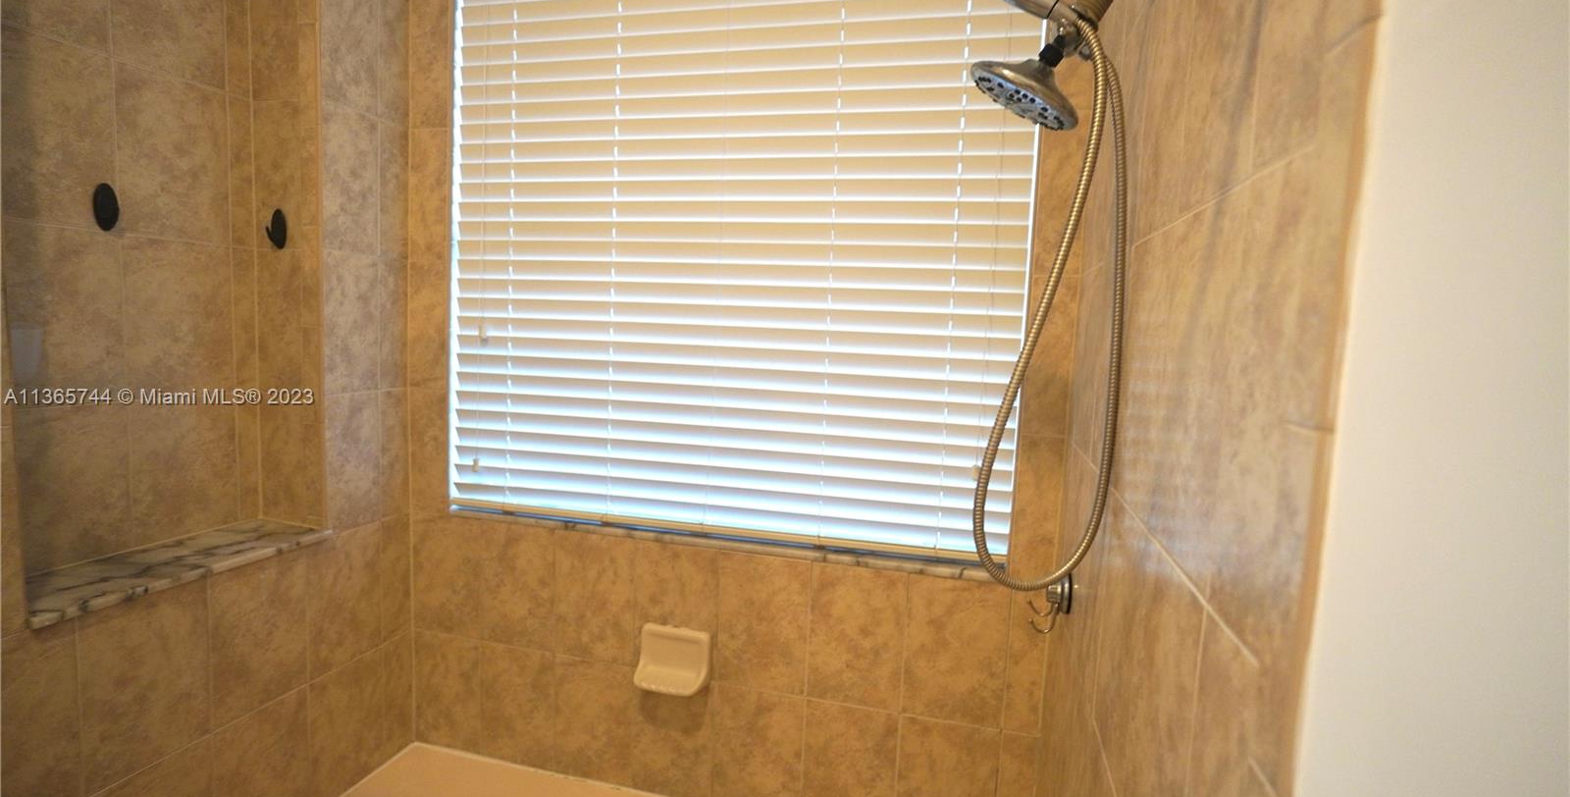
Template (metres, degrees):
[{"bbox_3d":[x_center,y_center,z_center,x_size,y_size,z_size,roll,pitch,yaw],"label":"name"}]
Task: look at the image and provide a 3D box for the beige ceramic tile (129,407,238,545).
[{"bbox_3d":[-1.217,0.139,1.419,0.010,0.278,0.197,4,5,14],"label":"beige ceramic tile"}]

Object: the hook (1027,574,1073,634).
[{"bbox_3d":[0.443,0.342,1.172,0.070,0.102,0.067,4,5,14],"label":"hook"}]

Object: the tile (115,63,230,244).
[{"bbox_3d":[-1.191,-0.465,1.363,0.010,0.306,0.197,4,5,14],"label":"tile"}]

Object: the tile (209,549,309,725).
[{"bbox_3d":[-1.042,0.464,1.387,0.010,0.302,0.196,4,6,15],"label":"tile"}]

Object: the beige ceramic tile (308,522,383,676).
[{"bbox_3d":[-0.994,0.450,1.577,0.010,0.303,0.194,4,5,14],"label":"beige ceramic tile"}]

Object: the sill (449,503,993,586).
[{"bbox_3d":[-0.185,0.309,1.574,1.290,0.026,0.090,4,6,15],"label":"sill"}]

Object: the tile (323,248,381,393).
[{"bbox_3d":[-0.961,-0.167,1.544,0.010,0.308,0.145,4,5,14],"label":"tile"}]

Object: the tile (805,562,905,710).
[{"bbox_3d":[0.151,0.504,1.472,0.202,0.302,0.010,4,6,15],"label":"tile"}]

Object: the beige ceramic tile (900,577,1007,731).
[{"bbox_3d":[0.353,0.522,1.444,0.201,0.304,0.010,4,5,14],"label":"beige ceramic tile"}]

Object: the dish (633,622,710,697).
[{"bbox_3d":[-0.256,0.583,1.560,0.160,0.128,0.074,4,5,14],"label":"dish"}]

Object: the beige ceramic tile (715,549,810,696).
[{"bbox_3d":[-0.047,0.495,1.544,0.207,0.304,0.010,4,5,14],"label":"beige ceramic tile"}]

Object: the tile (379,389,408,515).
[{"bbox_3d":[-0.945,0.133,1.689,0.010,0.306,0.090,4,5,14],"label":"tile"}]

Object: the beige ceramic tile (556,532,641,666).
[{"bbox_3d":[-0.443,0.463,1.629,0.203,0.302,0.010,4,6,15],"label":"beige ceramic tile"}]

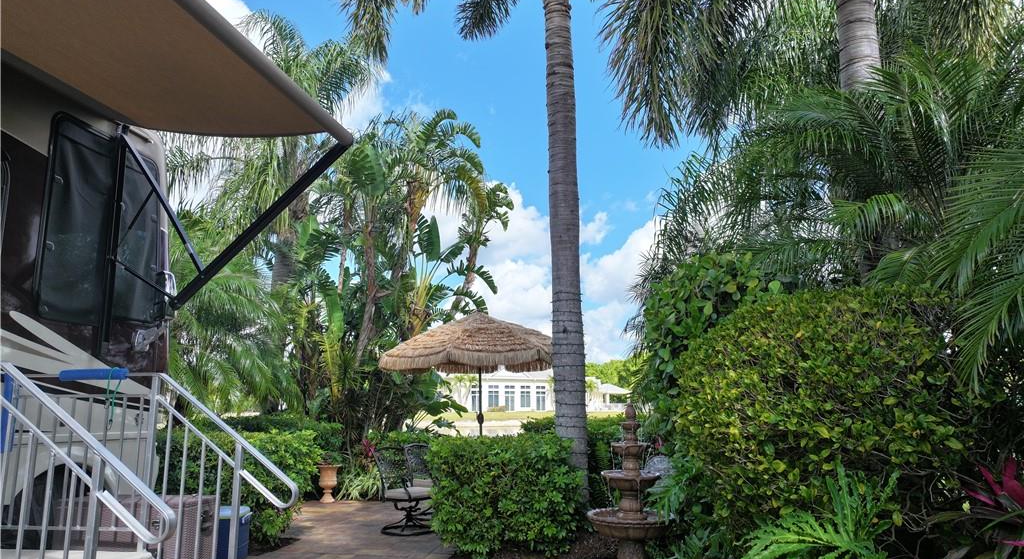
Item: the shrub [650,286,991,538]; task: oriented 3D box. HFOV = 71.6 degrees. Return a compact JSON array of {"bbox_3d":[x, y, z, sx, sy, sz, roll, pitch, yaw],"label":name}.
[{"bbox_3d":[2.380,1.182,5.279,2.150,2.200,1.600,-2,-9,10],"label":"shrub"}]

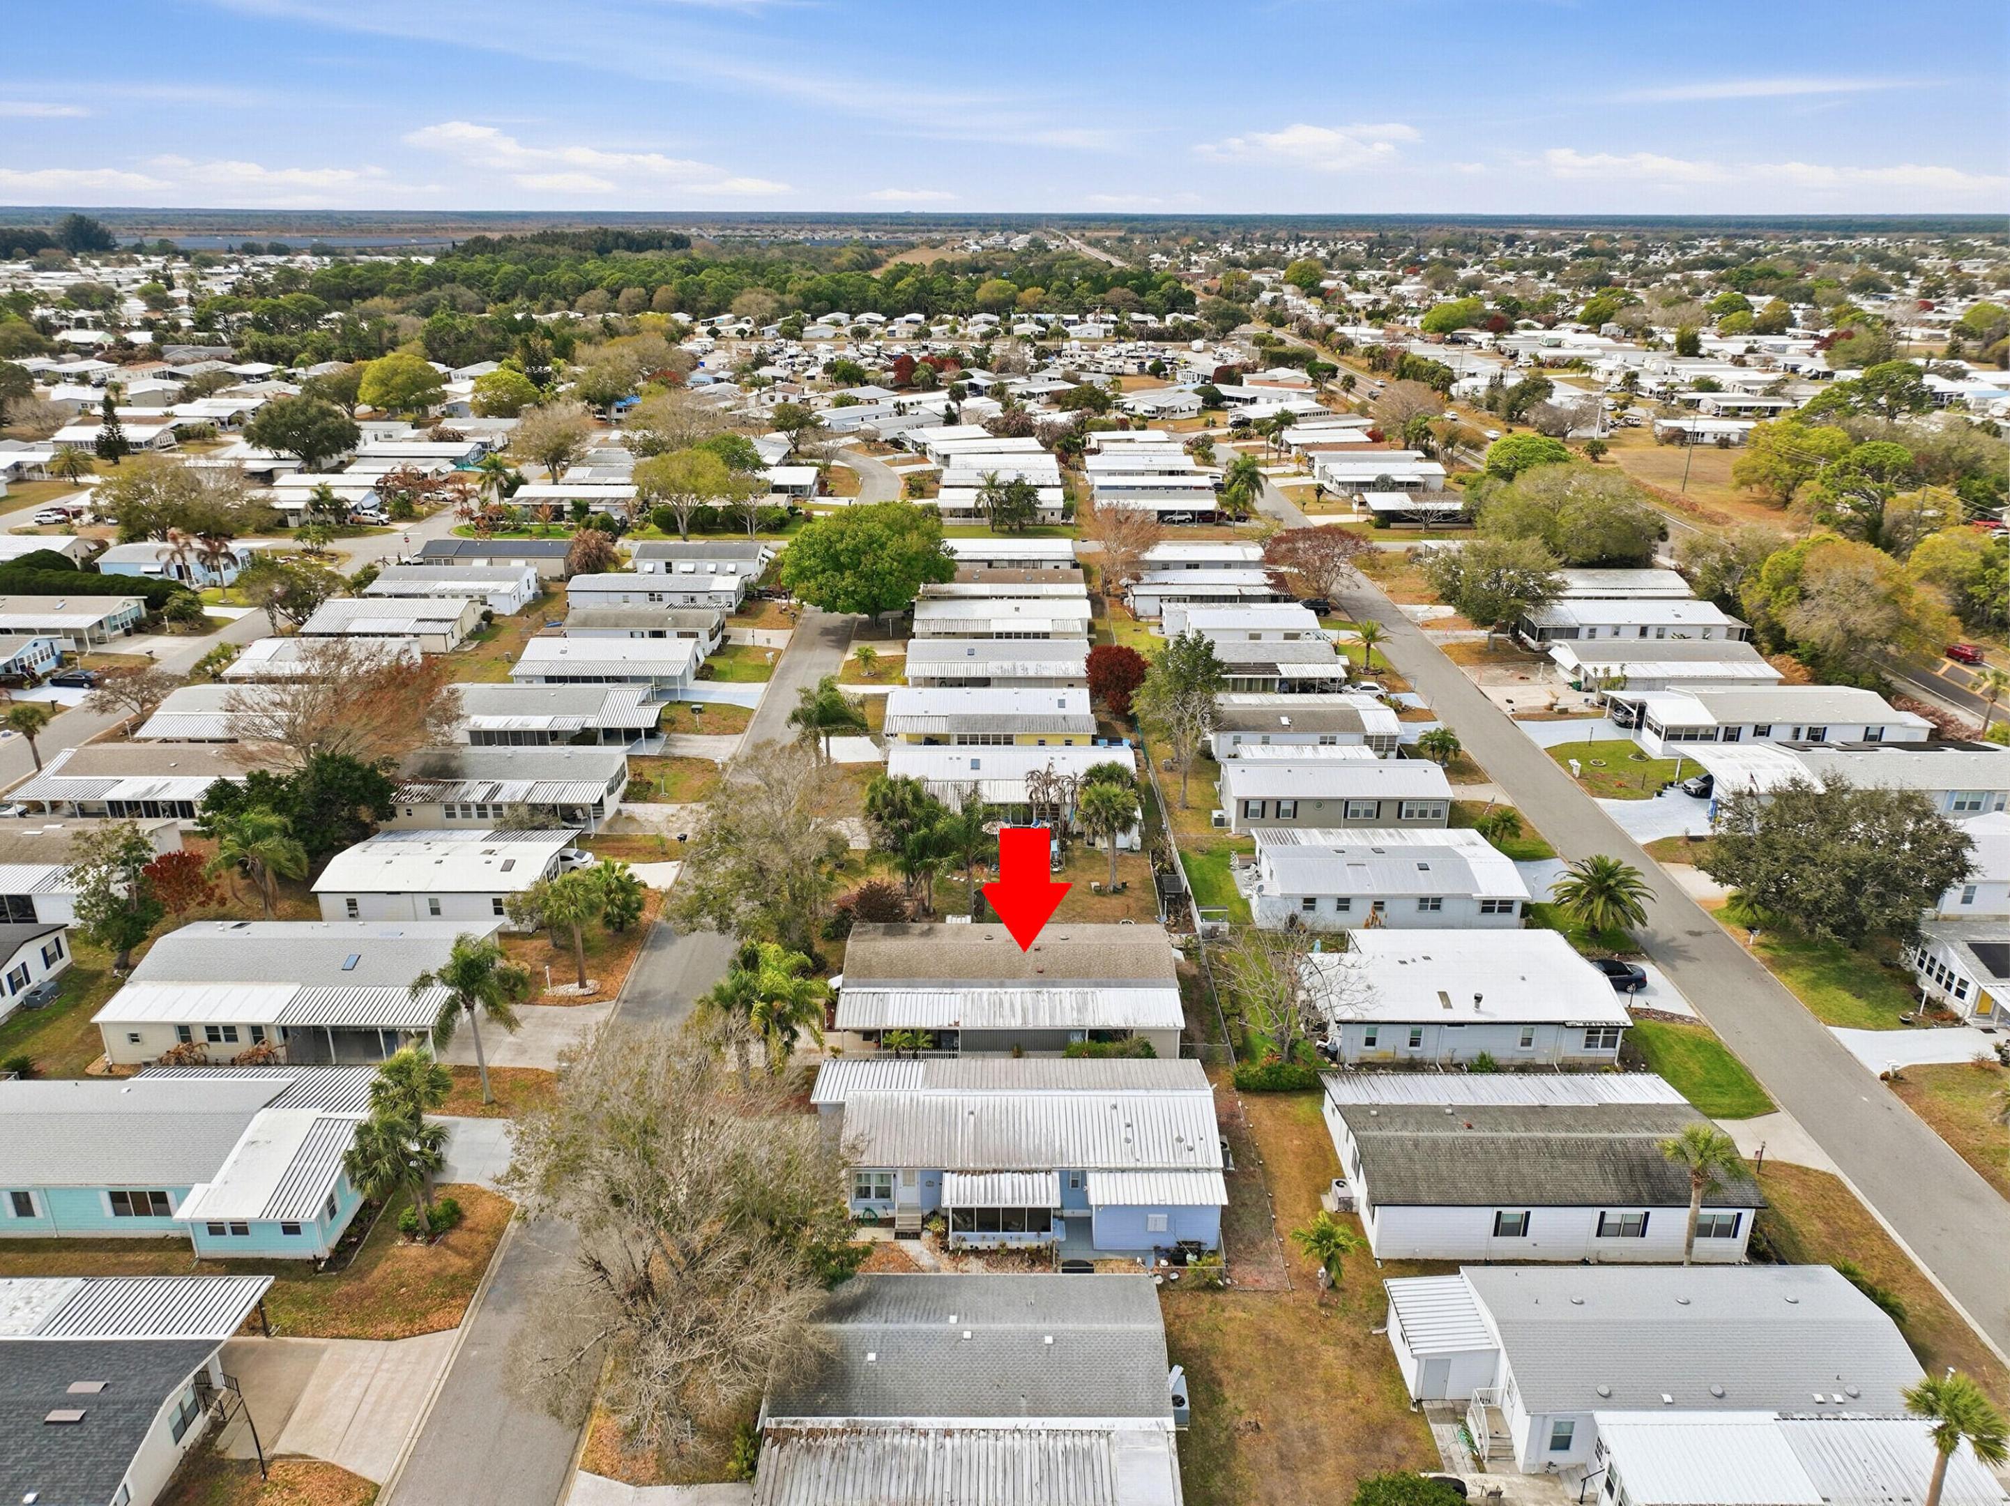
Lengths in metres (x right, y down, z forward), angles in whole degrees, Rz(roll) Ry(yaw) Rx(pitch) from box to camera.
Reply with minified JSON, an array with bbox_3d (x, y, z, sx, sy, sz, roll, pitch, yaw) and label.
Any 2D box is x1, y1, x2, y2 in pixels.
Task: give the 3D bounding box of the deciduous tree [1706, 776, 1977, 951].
[{"bbox_3d":[51.396,7.205,86.677,14.400,9.800,13.800,0,21,0],"label":"deciduous tree"}]

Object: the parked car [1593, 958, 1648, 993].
[{"bbox_3d":[34.911,13.004,81.659,4.800,1.450,1.830,0,21,0],"label":"parked car"}]

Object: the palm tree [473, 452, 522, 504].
[{"bbox_3d":[-77.107,-41.401,211.915,5.600,8.300,5.400,0,21,0],"label":"palm tree"}]

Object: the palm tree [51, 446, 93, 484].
[{"bbox_3d":[-152.842,-46.981,228.530,6.100,6.100,6.000,0,21,0],"label":"palm tree"}]

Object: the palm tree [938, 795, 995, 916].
[{"bbox_3d":[-2.222,6.927,88.690,4.000,8.500,4.000,0,21,0],"label":"palm tree"}]

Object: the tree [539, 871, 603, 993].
[{"bbox_3d":[-25.727,10.777,83.593,3.660,7.730,3.660,0,21,0],"label":"tree"}]

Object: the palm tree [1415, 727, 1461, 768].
[{"bbox_3d":[36.854,-0.419,118.600,3.710,3.350,3.710,0,21,0],"label":"palm tree"}]

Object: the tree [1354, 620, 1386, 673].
[{"bbox_3d":[36.030,-10.519,136.984,3.500,4.900,3.500,0,21,0],"label":"tree"}]

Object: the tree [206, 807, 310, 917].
[{"bbox_3d":[-46.394,7.190,87.029,6.300,7.800,6.300,0,21,0],"label":"tree"}]

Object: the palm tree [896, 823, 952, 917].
[{"bbox_3d":[-5.093,7.676,88.644,3.700,6.000,3.700,0,21,0],"label":"palm tree"}]

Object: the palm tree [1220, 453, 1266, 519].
[{"bbox_3d":[34.857,-38.739,204.329,6.600,9.600,6.400,0,21,0],"label":"palm tree"}]

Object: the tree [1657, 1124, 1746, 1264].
[{"bbox_3d":[30.078,19.843,61.085,3.360,7.600,3.360,0,21,0],"label":"tree"}]

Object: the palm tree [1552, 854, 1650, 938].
[{"bbox_3d":[37.400,9.250,87.498,6.400,5.300,6.300,0,21,0],"label":"palm tree"}]

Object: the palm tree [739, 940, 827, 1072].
[{"bbox_3d":[-11.387,13.660,72.482,4.700,7.700,4.600,0,21,0],"label":"palm tree"}]

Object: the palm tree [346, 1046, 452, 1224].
[{"bbox_3d":[-26.582,17.375,61.744,4.500,8.500,4.200,0,21,0],"label":"palm tree"}]

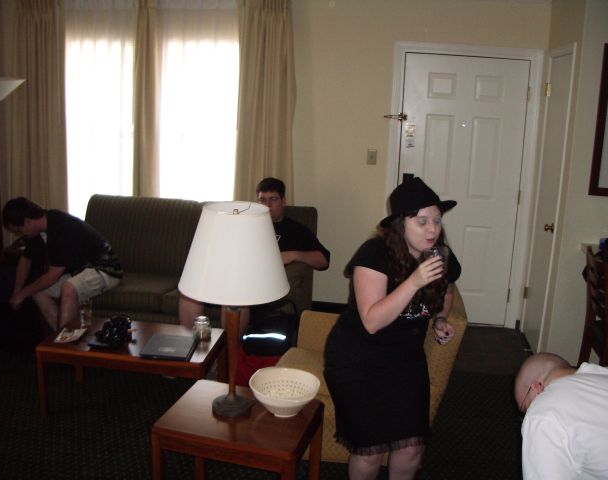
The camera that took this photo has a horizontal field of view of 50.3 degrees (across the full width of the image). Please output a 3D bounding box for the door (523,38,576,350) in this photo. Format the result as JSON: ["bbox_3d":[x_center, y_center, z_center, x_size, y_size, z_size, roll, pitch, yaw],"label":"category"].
[{"bbox_3d":[1.654,-0.214,4.384,0.050,2.030,0.620,4,12,6],"label":"door"}]

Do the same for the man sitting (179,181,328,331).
[{"bbox_3d":[-0.302,0.188,4.268,0.720,1.140,0.900,8,13,25],"label":"man sitting"}]

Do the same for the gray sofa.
[{"bbox_3d":[-0.839,0.228,4.612,1.850,0.870,0.930,4,12,6],"label":"gray sofa"}]

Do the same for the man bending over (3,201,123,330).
[{"bbox_3d":[-1.526,0.238,4.112,0.850,1.000,0.550,-3,13,-24],"label":"man bending over"}]

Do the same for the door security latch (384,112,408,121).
[{"bbox_3d":[0.680,-0.911,4.795,0.170,0.055,0.060,4,12,6],"label":"door security latch"}]

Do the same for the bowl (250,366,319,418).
[{"bbox_3d":[-0.072,0.596,2.446,0.265,0.125,0.265,2,12,-1],"label":"bowl"}]

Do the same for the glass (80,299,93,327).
[{"bbox_3d":[-1.195,0.414,3.547,0.065,0.140,0.065,4,12,6],"label":"glass"}]

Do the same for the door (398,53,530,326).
[{"bbox_3d":[1.159,-0.349,4.904,0.915,2.032,0.050,4,12,6],"label":"door"}]

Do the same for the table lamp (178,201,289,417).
[{"bbox_3d":[-0.259,0.257,2.387,0.410,0.800,0.410,4,12,6],"label":"table lamp"}]

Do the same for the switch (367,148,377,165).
[{"bbox_3d":[0.515,-0.623,4.907,0.070,0.115,0.012,4,12,6],"label":"switch"}]

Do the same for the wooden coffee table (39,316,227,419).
[{"bbox_3d":[-0.903,0.710,3.479,0.881,0.389,0.494,3,12,5],"label":"wooden coffee table"}]

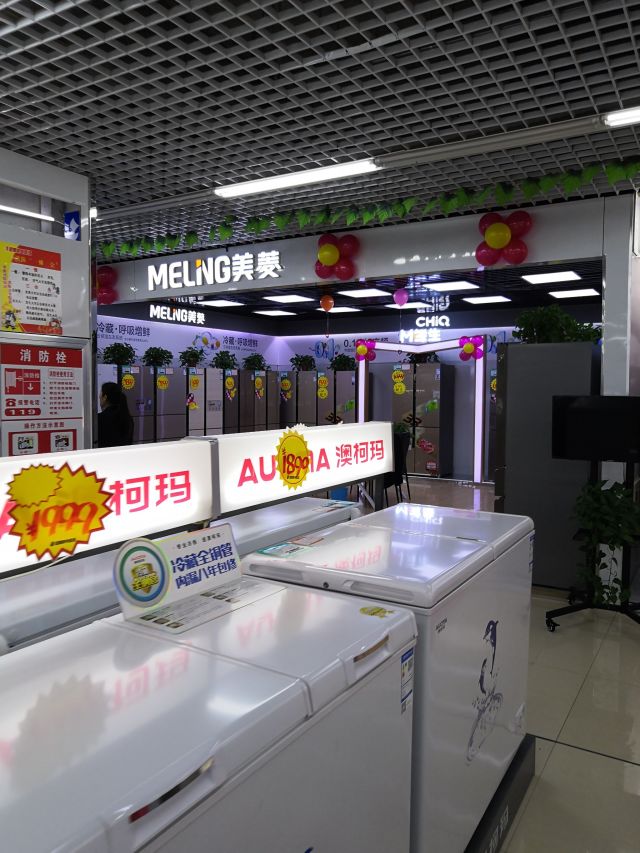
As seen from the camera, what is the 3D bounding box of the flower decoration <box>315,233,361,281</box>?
[{"bbox_3d":[0.151,-1.421,5.580,0.390,0.400,0.290,2,4,31],"label":"flower decoration"}]

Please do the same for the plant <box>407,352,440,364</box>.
[{"bbox_3d":[1.774,-1.220,11.350,0.470,0.320,0.450,2,4,31],"label":"plant"}]

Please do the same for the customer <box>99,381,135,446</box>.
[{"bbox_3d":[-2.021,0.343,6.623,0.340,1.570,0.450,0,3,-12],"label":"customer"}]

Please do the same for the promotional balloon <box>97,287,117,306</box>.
[{"bbox_3d":[-2.266,-1.391,7.080,0.190,0.190,0.190,0,3,0],"label":"promotional balloon"}]

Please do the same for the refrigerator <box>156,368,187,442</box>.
[{"bbox_3d":[-2.570,-0.004,10.481,0.660,1.820,0.630,2,4,31],"label":"refrigerator"}]

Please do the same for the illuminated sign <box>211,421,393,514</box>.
[{"bbox_3d":[-0.043,0.123,2.473,0.130,0.231,1.191,2,4,31],"label":"illuminated sign"}]

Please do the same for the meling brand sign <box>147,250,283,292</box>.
[{"bbox_3d":[-1.013,-1.449,6.204,1.639,0.247,0.070,2,4,31],"label":"meling brand sign"}]

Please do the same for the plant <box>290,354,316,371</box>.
[{"bbox_3d":[-0.314,-1.208,12.654,0.460,0.330,0.420,0,3,0],"label":"plant"}]

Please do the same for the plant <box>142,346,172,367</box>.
[{"bbox_3d":[-2.544,-1.084,10.450,0.460,0.320,0.470,0,3,0],"label":"plant"}]

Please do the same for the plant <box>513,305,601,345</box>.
[{"bbox_3d":[1.895,-0.813,5.331,0.700,0.340,0.520,2,4,31],"label":"plant"}]

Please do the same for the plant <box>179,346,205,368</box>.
[{"bbox_3d":[-2.010,-1.072,10.410,0.400,0.360,0.400,0,3,0],"label":"plant"}]

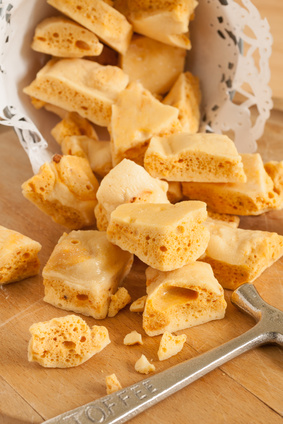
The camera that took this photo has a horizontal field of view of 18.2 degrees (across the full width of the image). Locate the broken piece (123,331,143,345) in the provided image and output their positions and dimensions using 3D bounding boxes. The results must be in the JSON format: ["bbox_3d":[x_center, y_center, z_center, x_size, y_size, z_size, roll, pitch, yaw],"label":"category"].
[{"bbox_3d":[-0.004,0.063,0.443,0.009,0.005,0.005,-5,38,-6],"label":"broken piece"}]

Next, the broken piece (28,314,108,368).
[{"bbox_3d":[-0.035,0.064,0.435,0.040,0.013,0.021,-4,38,-5],"label":"broken piece"}]

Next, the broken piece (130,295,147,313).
[{"bbox_3d":[-0.001,0.048,0.462,0.009,0.006,0.006,-16,41,-19],"label":"broken piece"}]

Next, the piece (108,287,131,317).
[{"bbox_3d":[-0.011,0.046,0.460,0.008,0.011,0.009,-27,46,-30],"label":"piece"}]

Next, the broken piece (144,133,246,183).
[{"bbox_3d":[0.032,-0.032,0.523,0.057,0.019,0.021,1,38,1],"label":"broken piece"}]

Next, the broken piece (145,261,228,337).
[{"bbox_3d":[0.022,0.044,0.454,0.036,0.021,0.024,-9,39,-12],"label":"broken piece"}]

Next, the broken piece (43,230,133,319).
[{"bbox_3d":[-0.029,0.033,0.471,0.036,0.019,0.037,11,39,13],"label":"broken piece"}]

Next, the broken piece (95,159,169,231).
[{"bbox_3d":[-0.006,-0.010,0.513,0.033,0.022,0.027,6,49,23],"label":"broken piece"}]

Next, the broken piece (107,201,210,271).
[{"bbox_3d":[0.009,0.013,0.461,0.048,0.021,0.028,5,24,1],"label":"broken piece"}]

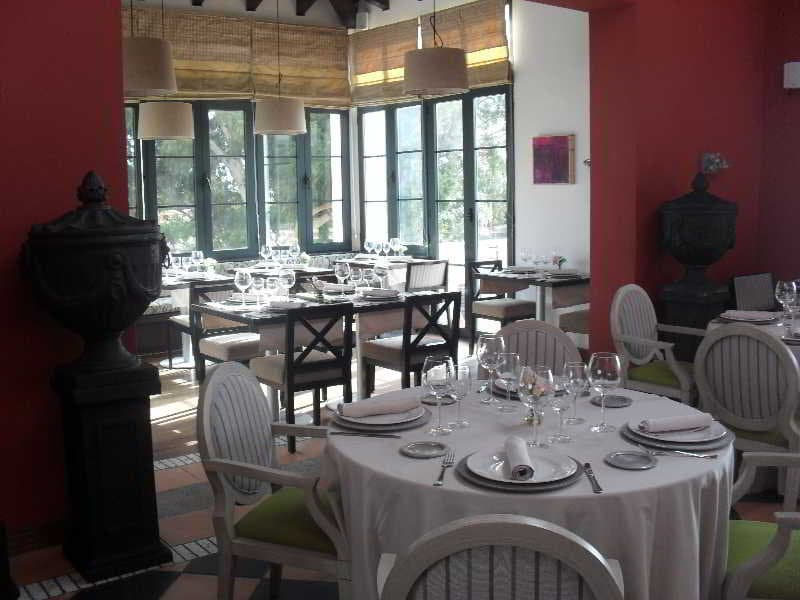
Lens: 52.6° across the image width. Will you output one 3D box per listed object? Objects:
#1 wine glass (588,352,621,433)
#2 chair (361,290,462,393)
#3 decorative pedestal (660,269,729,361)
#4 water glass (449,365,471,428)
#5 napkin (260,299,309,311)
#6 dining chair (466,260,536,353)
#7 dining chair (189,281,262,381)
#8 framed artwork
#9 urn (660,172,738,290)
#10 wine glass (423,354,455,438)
[{"bbox_3d":[0.621,0.281,2.461,0.096,0.228,0.096,-1,8,0],"label":"wine glass"},{"bbox_3d":[0.090,0.354,5.428,0.430,0.845,0.500,-6,9,-33],"label":"chair"},{"bbox_3d":[1.995,0.307,5.470,0.330,0.790,0.330,-7,9,-35],"label":"decorative pedestal"},{"bbox_3d":[0.187,0.302,2.539,0.069,0.183,0.069,-1,8,0],"label":"water glass"},{"bbox_3d":[-0.699,0.027,4.898,0.270,0.055,0.070,-5,8,-25],"label":"napkin"},{"bbox_3d":[0.921,0.084,7.158,0.450,0.820,0.520,-7,9,-35],"label":"dining chair"},{"bbox_3d":[-1.200,0.327,5.837,0.430,0.845,0.500,-6,9,-34],"label":"dining chair"},{"bbox_3d":[1.347,-1.233,7.119,0.035,0.419,0.476,-8,10,-41],"label":"framed artwork"},{"bbox_3d":[1.981,-0.461,5.366,0.525,0.760,0.525,-7,9,-35],"label":"urn"},{"bbox_3d":[0.117,0.291,2.472,0.095,0.226,0.095,-1,8,0],"label":"wine glass"}]

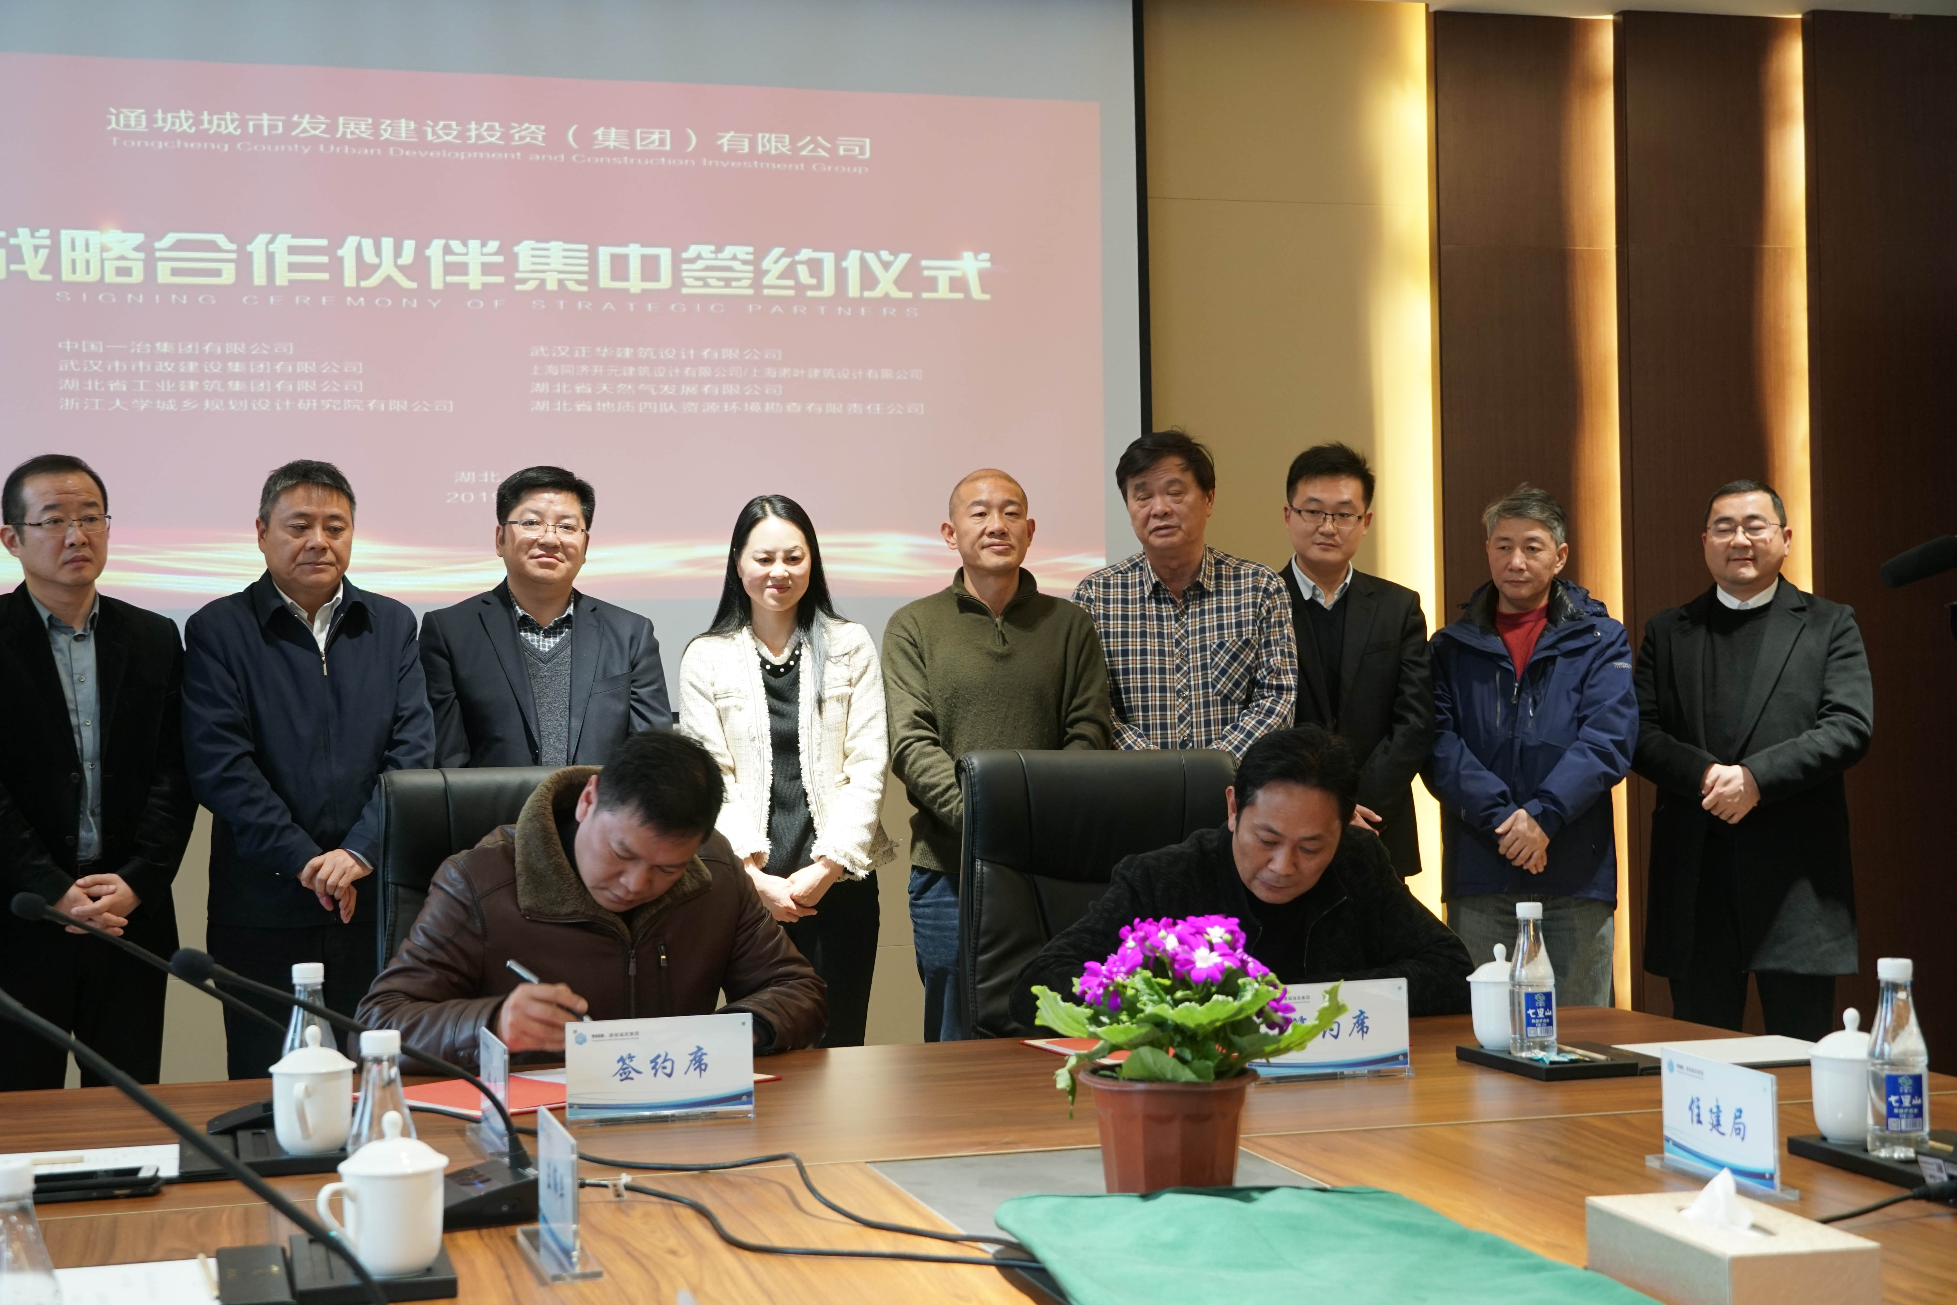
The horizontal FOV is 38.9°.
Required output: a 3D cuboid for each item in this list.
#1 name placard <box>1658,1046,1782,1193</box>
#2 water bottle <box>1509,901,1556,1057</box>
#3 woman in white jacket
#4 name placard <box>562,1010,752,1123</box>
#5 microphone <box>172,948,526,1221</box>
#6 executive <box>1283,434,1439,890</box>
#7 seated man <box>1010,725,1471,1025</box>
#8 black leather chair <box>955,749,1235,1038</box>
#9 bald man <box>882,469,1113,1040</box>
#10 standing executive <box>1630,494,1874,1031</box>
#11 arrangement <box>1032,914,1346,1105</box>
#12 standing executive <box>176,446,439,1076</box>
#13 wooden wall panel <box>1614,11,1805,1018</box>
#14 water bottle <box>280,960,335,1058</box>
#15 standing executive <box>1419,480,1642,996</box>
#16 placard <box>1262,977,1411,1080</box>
[{"bbox_3d":[0.699,0.444,2.617,0.046,0.114,0.204,-1,-1,-16],"label":"name placard"},{"bbox_3d":[0.689,0.406,3.462,0.059,0.189,0.059,-1,-1,-16],"label":"water bottle"},{"bbox_3d":[-0.387,0.489,5.593,0.450,1.615,0.290,-1,-1,-4],"label":"woman in white jacket"},{"bbox_3d":[-0.357,0.464,3.089,0.210,0.112,0.050,-1,-1,-15],"label":"name placard"},{"bbox_3d":[-0.566,0.388,2.509,0.330,0.262,0.115,-1,-1,-15],"label":"microphone"},{"bbox_3d":[0.708,0.433,5.492,0.480,1.700,0.290,-1,-1,-9],"label":"executive"},{"bbox_3d":[0.406,0.680,3.946,0.640,1.165,0.800,-1,-1,-11],"label":"seated man"},{"bbox_3d":[0.255,0.718,4.200,0.600,1.120,0.680,-1,-1,-16],"label":"black leather chair"},{"bbox_3d":[0.048,0.456,5.706,0.480,1.667,0.290,-1,-1,-2],"label":"bald man"},{"bbox_3d":[1.724,0.437,6.147,0.530,1.641,0.330,-1,-1,20],"label":"standing executive"},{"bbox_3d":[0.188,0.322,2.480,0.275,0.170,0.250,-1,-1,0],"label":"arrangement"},{"bbox_3d":[-1.240,0.476,5.192,0.480,1.673,0.300,-1,-1,-16],"label":"standing executive"},{"bbox_3d":[1.761,-0.115,6.589,0.474,2.781,0.080,-1,-1,-16],"label":"wooden wall panel"},{"bbox_3d":[-0.709,0.425,2.930,0.059,0.189,0.059,-1,-1,-16],"label":"water bottle"},{"bbox_3d":[1.203,0.455,6.009,0.470,1.626,0.310,-1,-1,20],"label":"standing executive"},{"bbox_3d":[0.418,0.455,3.337,0.204,0.114,0.046,-1,-1,-16],"label":"placard"}]

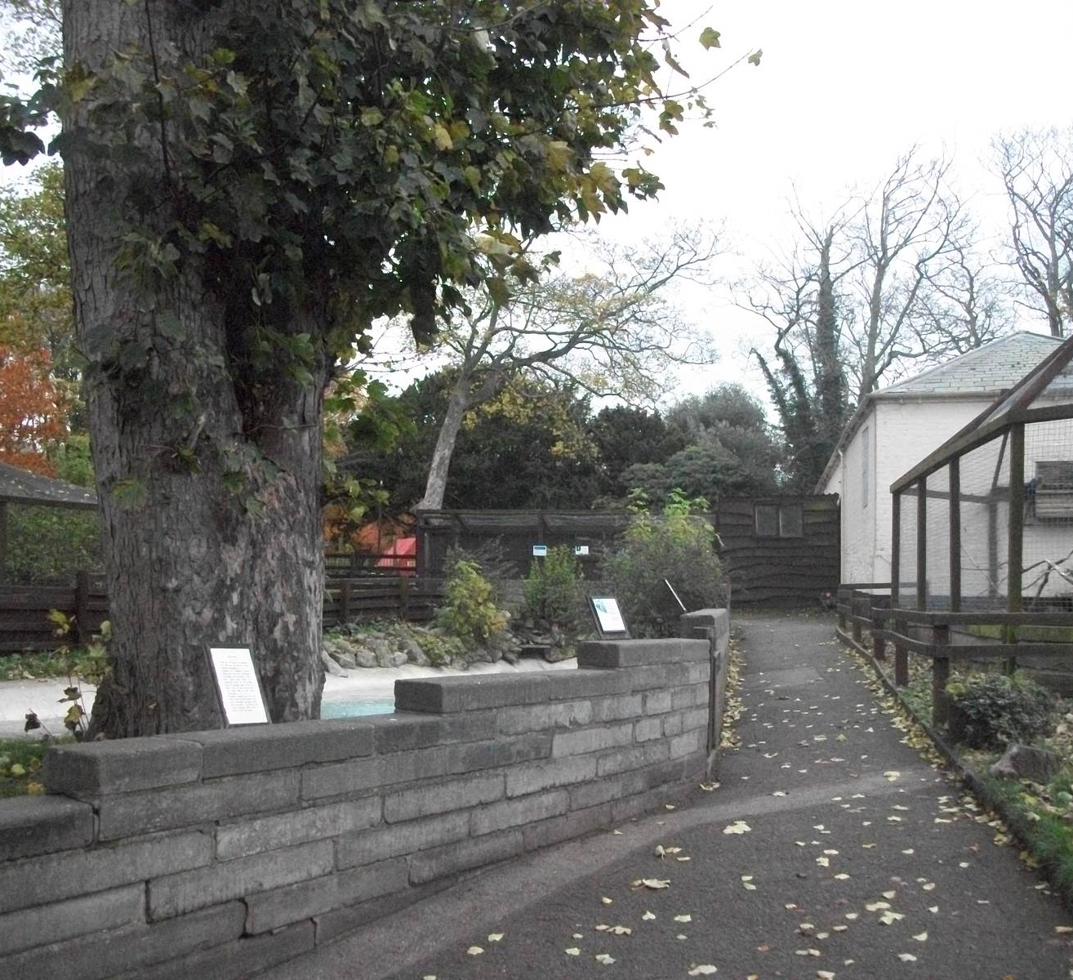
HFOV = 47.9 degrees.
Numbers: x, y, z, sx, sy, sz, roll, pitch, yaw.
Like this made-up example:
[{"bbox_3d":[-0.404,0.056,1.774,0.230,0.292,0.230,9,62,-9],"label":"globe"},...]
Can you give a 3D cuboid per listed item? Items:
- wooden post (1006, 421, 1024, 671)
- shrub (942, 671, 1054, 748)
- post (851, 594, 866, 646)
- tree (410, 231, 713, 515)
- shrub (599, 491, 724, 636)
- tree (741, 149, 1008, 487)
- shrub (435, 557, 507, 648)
[{"bbox_3d":[4.206,0.555,10.600,0.115,2.284,0.115,0,-4,9],"label":"wooden post"},{"bbox_3d":[3.153,1.500,8.200,0.750,0.527,0.650,-1,-5,21],"label":"shrub"},{"bbox_3d":[3.946,1.588,14.800,0.110,0.638,0.110,0,-4,9],"label":"post"},{"bbox_3d":[0.735,-2.206,29.500,7.400,8.426,6.600,1,-4,1],"label":"tree"},{"bbox_3d":[1.315,0.808,12.500,1.270,1.648,1.200,1,-4,6],"label":"shrub"},{"bbox_3d":[12.887,-4.918,46.000,10.200,16.094,9.000,0,-4,16],"label":"tree"},{"bbox_3d":[-0.709,1.230,13.000,0.790,0.978,0.750,1,-4,-3],"label":"shrub"}]

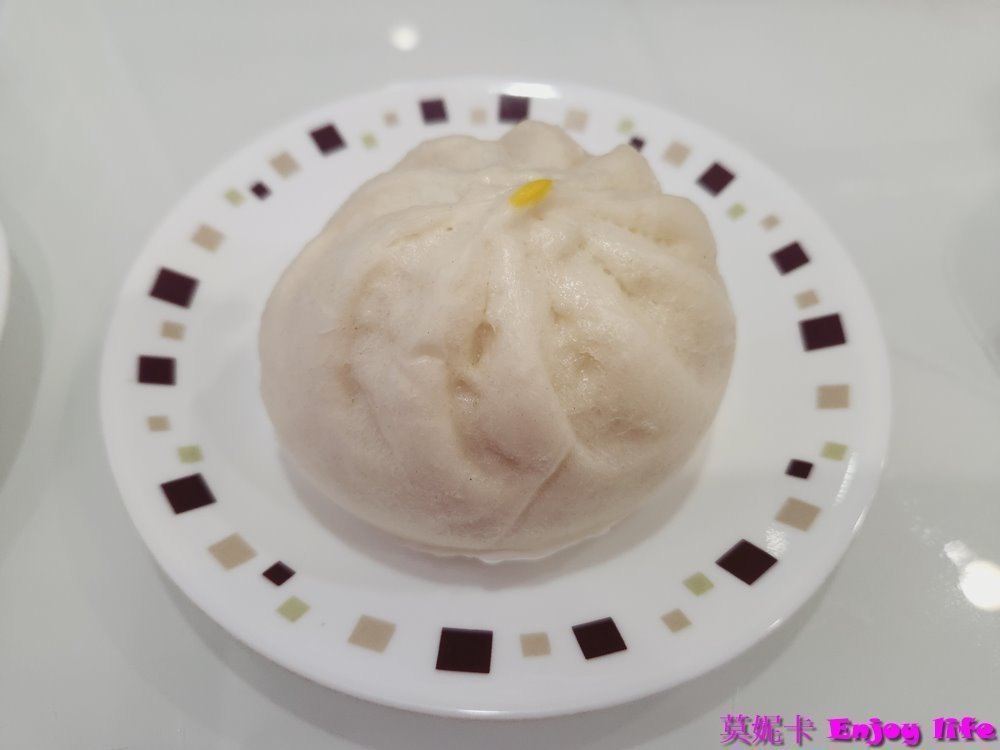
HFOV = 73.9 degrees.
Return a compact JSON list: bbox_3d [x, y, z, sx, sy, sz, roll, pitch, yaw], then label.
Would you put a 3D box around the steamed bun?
[{"bbox_3d":[0.000,-0.015,0.136,0.097,0.051,0.097,2,56,0],"label":"steamed bun"}]

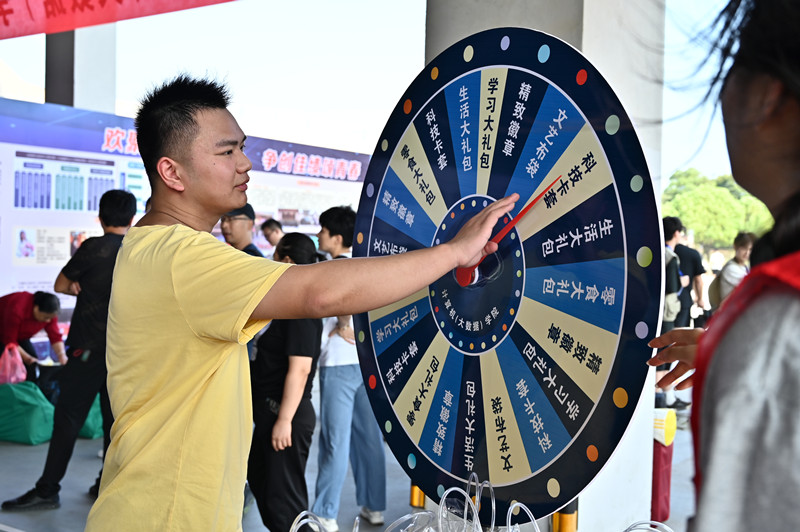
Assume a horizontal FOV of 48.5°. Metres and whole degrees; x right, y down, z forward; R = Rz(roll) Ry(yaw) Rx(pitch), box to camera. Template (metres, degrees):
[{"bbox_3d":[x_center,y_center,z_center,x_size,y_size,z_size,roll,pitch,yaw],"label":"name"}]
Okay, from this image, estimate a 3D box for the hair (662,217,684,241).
[{"bbox_3d":[2.525,-0.341,8.200,0.225,0.220,0.180,1,1,-14],"label":"hair"}]

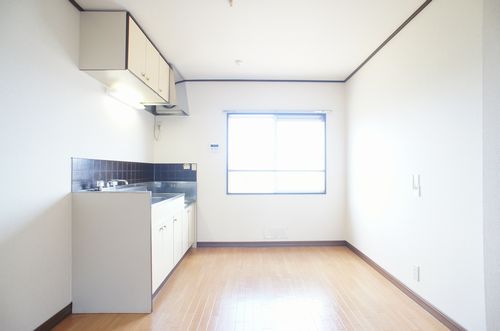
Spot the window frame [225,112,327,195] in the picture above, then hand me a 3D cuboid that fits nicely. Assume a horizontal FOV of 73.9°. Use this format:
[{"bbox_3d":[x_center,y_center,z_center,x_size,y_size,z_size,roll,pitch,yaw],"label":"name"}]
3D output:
[{"bbox_3d":[0.377,-0.159,4.592,1.370,1.115,0.080,0,-1,0],"label":"window frame"}]

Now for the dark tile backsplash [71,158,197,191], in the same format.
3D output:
[{"bbox_3d":[-1.013,0.087,3.503,0.582,0.247,2.080,0,-1,0],"label":"dark tile backsplash"}]

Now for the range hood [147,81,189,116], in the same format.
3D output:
[{"bbox_3d":[-1.068,-0.919,4.218,0.467,0.475,0.660,0,-1,0],"label":"range hood"}]

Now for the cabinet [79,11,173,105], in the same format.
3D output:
[{"bbox_3d":[-1.124,-0.956,3.264,0.363,0.449,1.350,0,-1,0],"label":"cabinet"}]

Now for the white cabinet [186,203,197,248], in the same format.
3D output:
[{"bbox_3d":[-1.009,0.799,4.102,0.587,0.635,0.840,0,-1,0],"label":"white cabinet"}]

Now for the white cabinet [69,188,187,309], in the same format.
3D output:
[{"bbox_3d":[-1.012,0.651,3.066,0.587,0.900,1.236,0,-1,0],"label":"white cabinet"}]

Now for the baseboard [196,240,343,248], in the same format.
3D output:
[{"bbox_3d":[0.303,1.087,4.538,2.058,0.073,0.020,0,-1,0],"label":"baseboard"}]

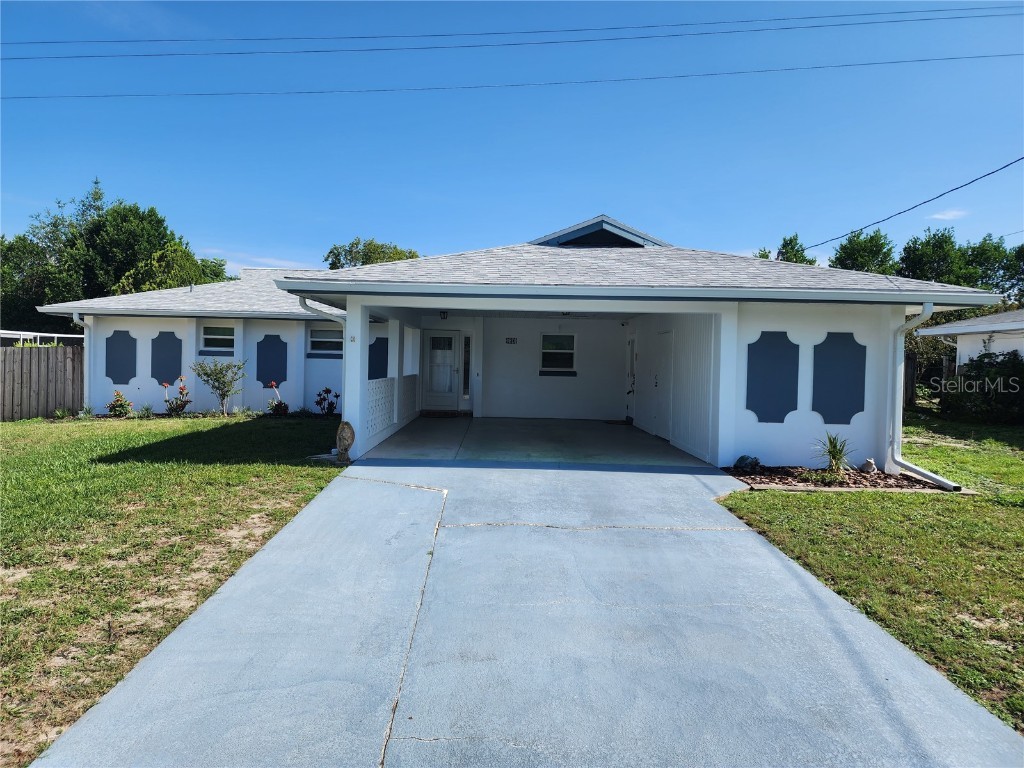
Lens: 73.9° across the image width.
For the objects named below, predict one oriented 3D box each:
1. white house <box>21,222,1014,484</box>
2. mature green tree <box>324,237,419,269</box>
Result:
[{"bbox_3d":[-2.359,-1.263,17.341,17.714,4.212,16.561,1,2,-1],"label":"white house"},{"bbox_3d":[-7.334,-3.793,35.813,6.000,7.780,5.800,1,2,-1],"label":"mature green tree"}]

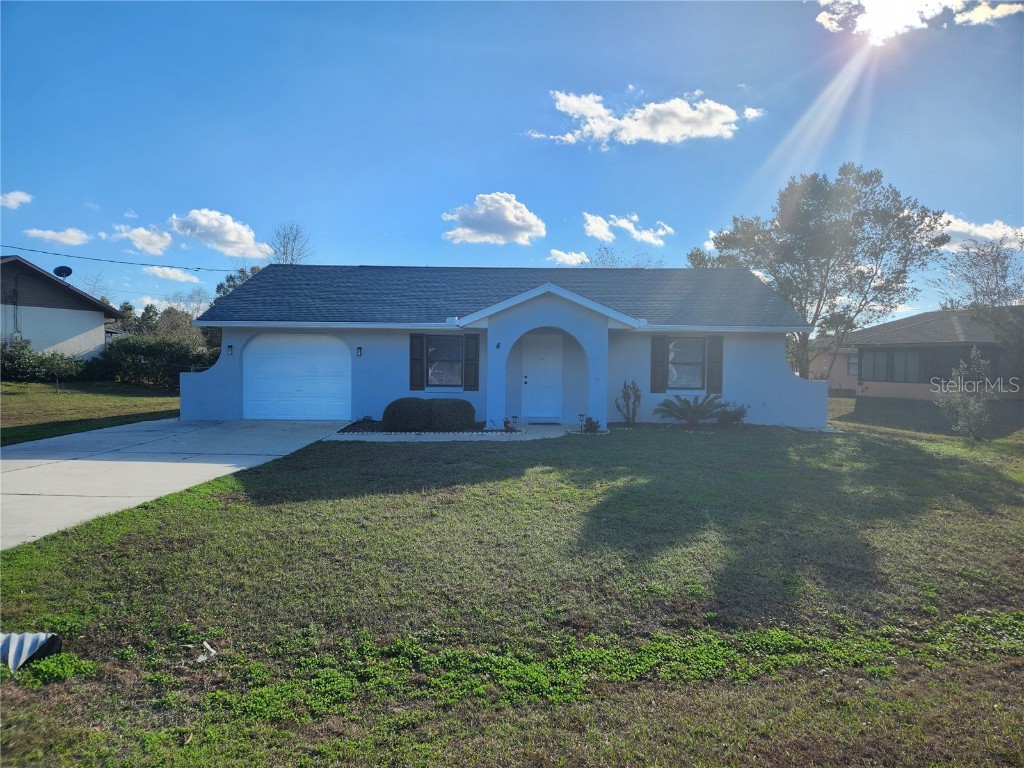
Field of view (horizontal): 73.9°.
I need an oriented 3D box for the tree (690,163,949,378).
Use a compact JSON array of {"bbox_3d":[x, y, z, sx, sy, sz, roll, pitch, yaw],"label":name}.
[{"bbox_3d":[11.450,-3.700,25.400,9.500,9.100,8.800,1,2,0],"label":"tree"}]

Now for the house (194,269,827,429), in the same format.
[{"bbox_3d":[-0.080,-1.370,20.700,16.100,4.550,10.500,1,2,2],"label":"house"}]

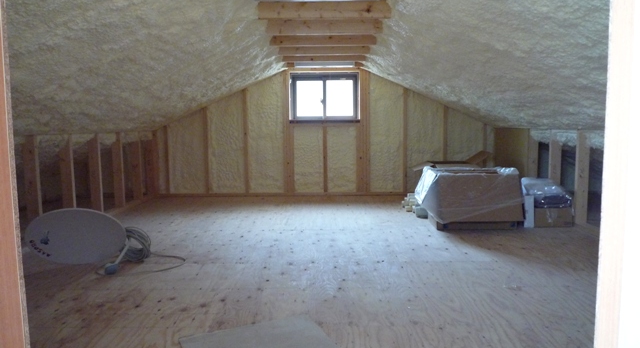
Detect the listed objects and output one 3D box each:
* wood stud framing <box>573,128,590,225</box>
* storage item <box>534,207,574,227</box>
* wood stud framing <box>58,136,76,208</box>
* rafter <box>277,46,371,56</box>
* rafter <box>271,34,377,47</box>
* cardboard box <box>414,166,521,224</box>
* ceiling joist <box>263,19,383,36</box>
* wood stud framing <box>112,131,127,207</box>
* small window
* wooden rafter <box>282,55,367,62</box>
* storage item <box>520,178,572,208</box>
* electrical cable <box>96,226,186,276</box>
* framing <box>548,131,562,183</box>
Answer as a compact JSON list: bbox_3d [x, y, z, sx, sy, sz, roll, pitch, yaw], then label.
[{"bbox_3d":[2.119,0.024,3.744,0.097,0.760,0.040,0,5,1],"label":"wood stud framing"},{"bbox_3d":[1.862,0.327,3.848,0.310,0.163,0.330,0,6,0],"label":"storage item"},{"bbox_3d":[-2.042,0.049,3.735,0.097,0.750,0.040,0,5,1],"label":"wood stud framing"},{"bbox_3d":[0.038,-1.080,4.009,0.800,0.095,0.042,0,6,0],"label":"rafter"},{"bbox_3d":[0.029,-1.032,3.556,0.800,0.098,0.042,0,6,0],"label":"rafter"},{"bbox_3d":[1.187,0.155,3.782,0.730,0.400,0.570,0,5,1],"label":"cardboard box"},{"bbox_3d":[0.030,-0.986,3.103,0.780,0.100,0.042,0,6,0],"label":"ceiling joist"},{"bbox_3d":[-1.984,-0.042,4.582,0.090,0.745,0.042,0,6,0],"label":"wood stud framing"},{"bbox_3d":[0.057,-0.875,5.267,0.780,0.565,0.090,0,6,0],"label":"small window"},{"bbox_3d":[0.041,-1.128,4.461,0.810,0.090,0.042,0,6,0],"label":"wooden rafter"},{"bbox_3d":[1.817,0.137,3.823,0.370,0.210,0.460,0,5,1],"label":"storage item"},{"bbox_3d":[-0.993,0.428,2.660,0.400,0.170,0.460,0,5,1],"label":"electrical cable"},{"bbox_3d":[2.147,-0.024,4.216,0.097,0.760,0.040,0,5,1],"label":"framing"}]

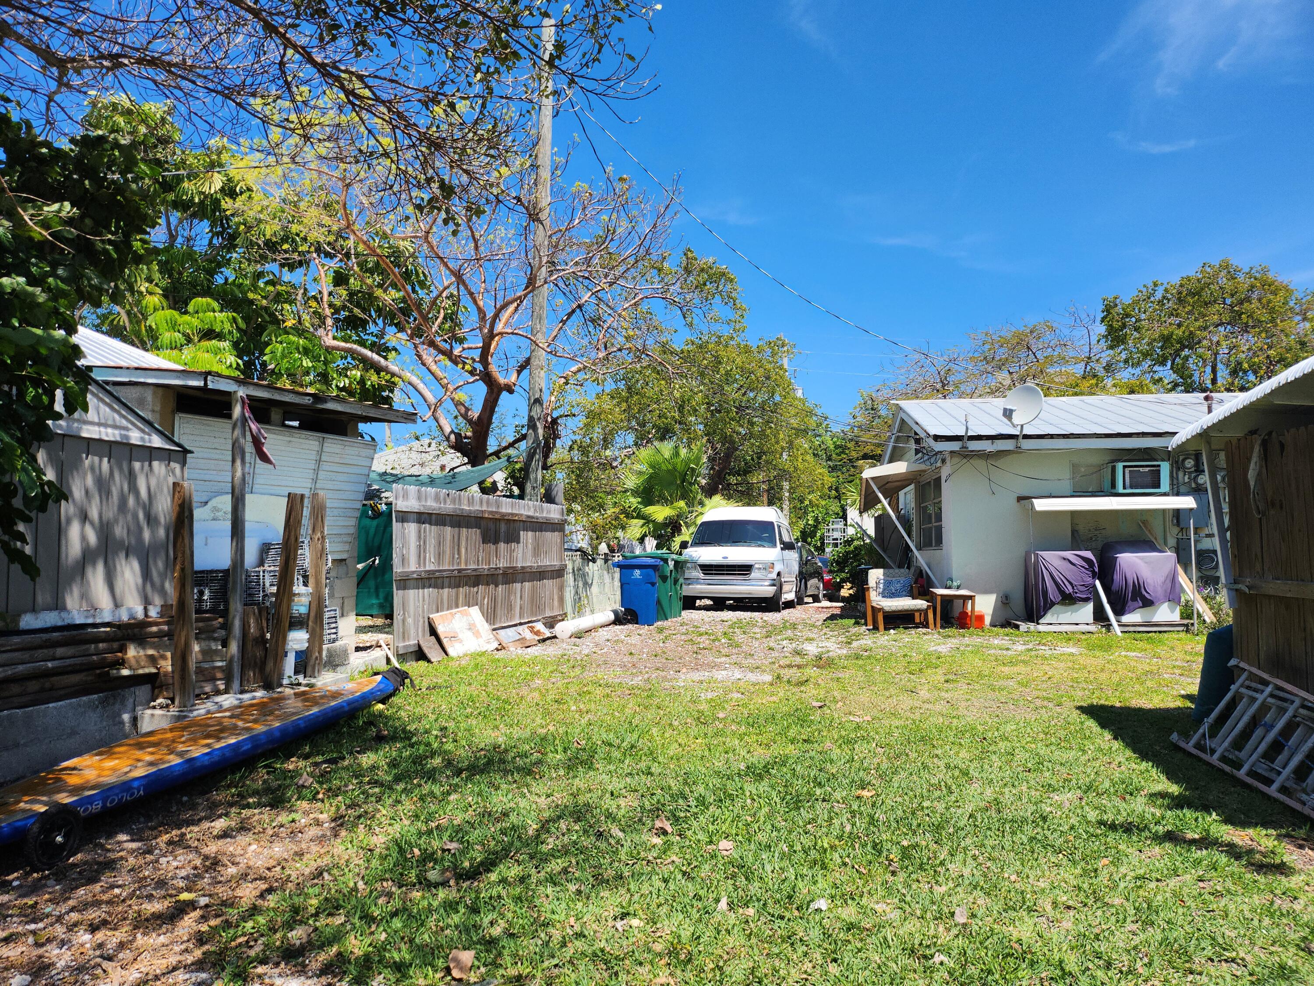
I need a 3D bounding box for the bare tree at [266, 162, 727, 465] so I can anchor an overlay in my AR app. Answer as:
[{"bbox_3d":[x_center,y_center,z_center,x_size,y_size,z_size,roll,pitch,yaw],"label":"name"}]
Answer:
[{"bbox_3d":[-2.958,-1.938,16.972,8.600,8.300,7.800,0,-4,0],"label":"bare tree"}]

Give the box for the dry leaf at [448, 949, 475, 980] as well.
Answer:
[{"bbox_3d":[-0.579,1.387,2.672,0.085,0.055,0.090,0,-4,0],"label":"dry leaf"}]

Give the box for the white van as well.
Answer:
[{"bbox_3d":[2.006,1.443,20.699,2.070,2.300,5.450,-1,-4,13],"label":"white van"}]

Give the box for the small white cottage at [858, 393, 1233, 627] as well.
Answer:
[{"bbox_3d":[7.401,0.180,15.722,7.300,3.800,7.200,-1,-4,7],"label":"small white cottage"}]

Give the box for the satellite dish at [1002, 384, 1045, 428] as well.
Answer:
[{"bbox_3d":[4.955,-1.160,12.386,0.540,0.560,0.450,-4,-13,42],"label":"satellite dish"}]

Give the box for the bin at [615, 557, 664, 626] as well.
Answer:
[{"bbox_3d":[-0.274,1.462,13.783,0.760,1.050,0.630,-1,-4,12],"label":"bin"}]

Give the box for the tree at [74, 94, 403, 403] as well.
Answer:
[{"bbox_3d":[-7.111,-2.774,16.228,6.000,9.200,5.800,0,-4,0],"label":"tree"}]

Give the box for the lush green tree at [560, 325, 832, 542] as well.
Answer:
[{"bbox_3d":[1.077,-0.699,25.105,7.400,7.400,7.000,0,-4,0],"label":"lush green tree"}]

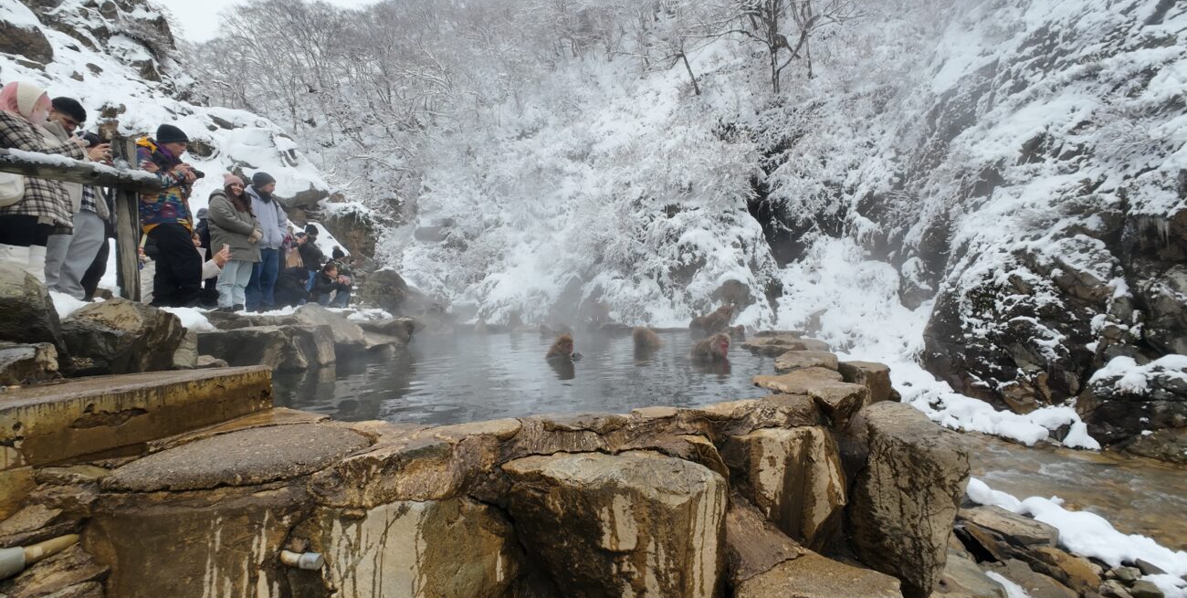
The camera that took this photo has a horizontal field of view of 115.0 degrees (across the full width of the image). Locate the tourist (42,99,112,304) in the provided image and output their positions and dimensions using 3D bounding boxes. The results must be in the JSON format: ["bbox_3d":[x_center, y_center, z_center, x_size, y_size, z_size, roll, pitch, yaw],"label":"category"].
[{"bbox_3d":[-4.300,-0.830,3.150,0.580,1.700,0.560,-2,0,-6],"label":"tourist"}]

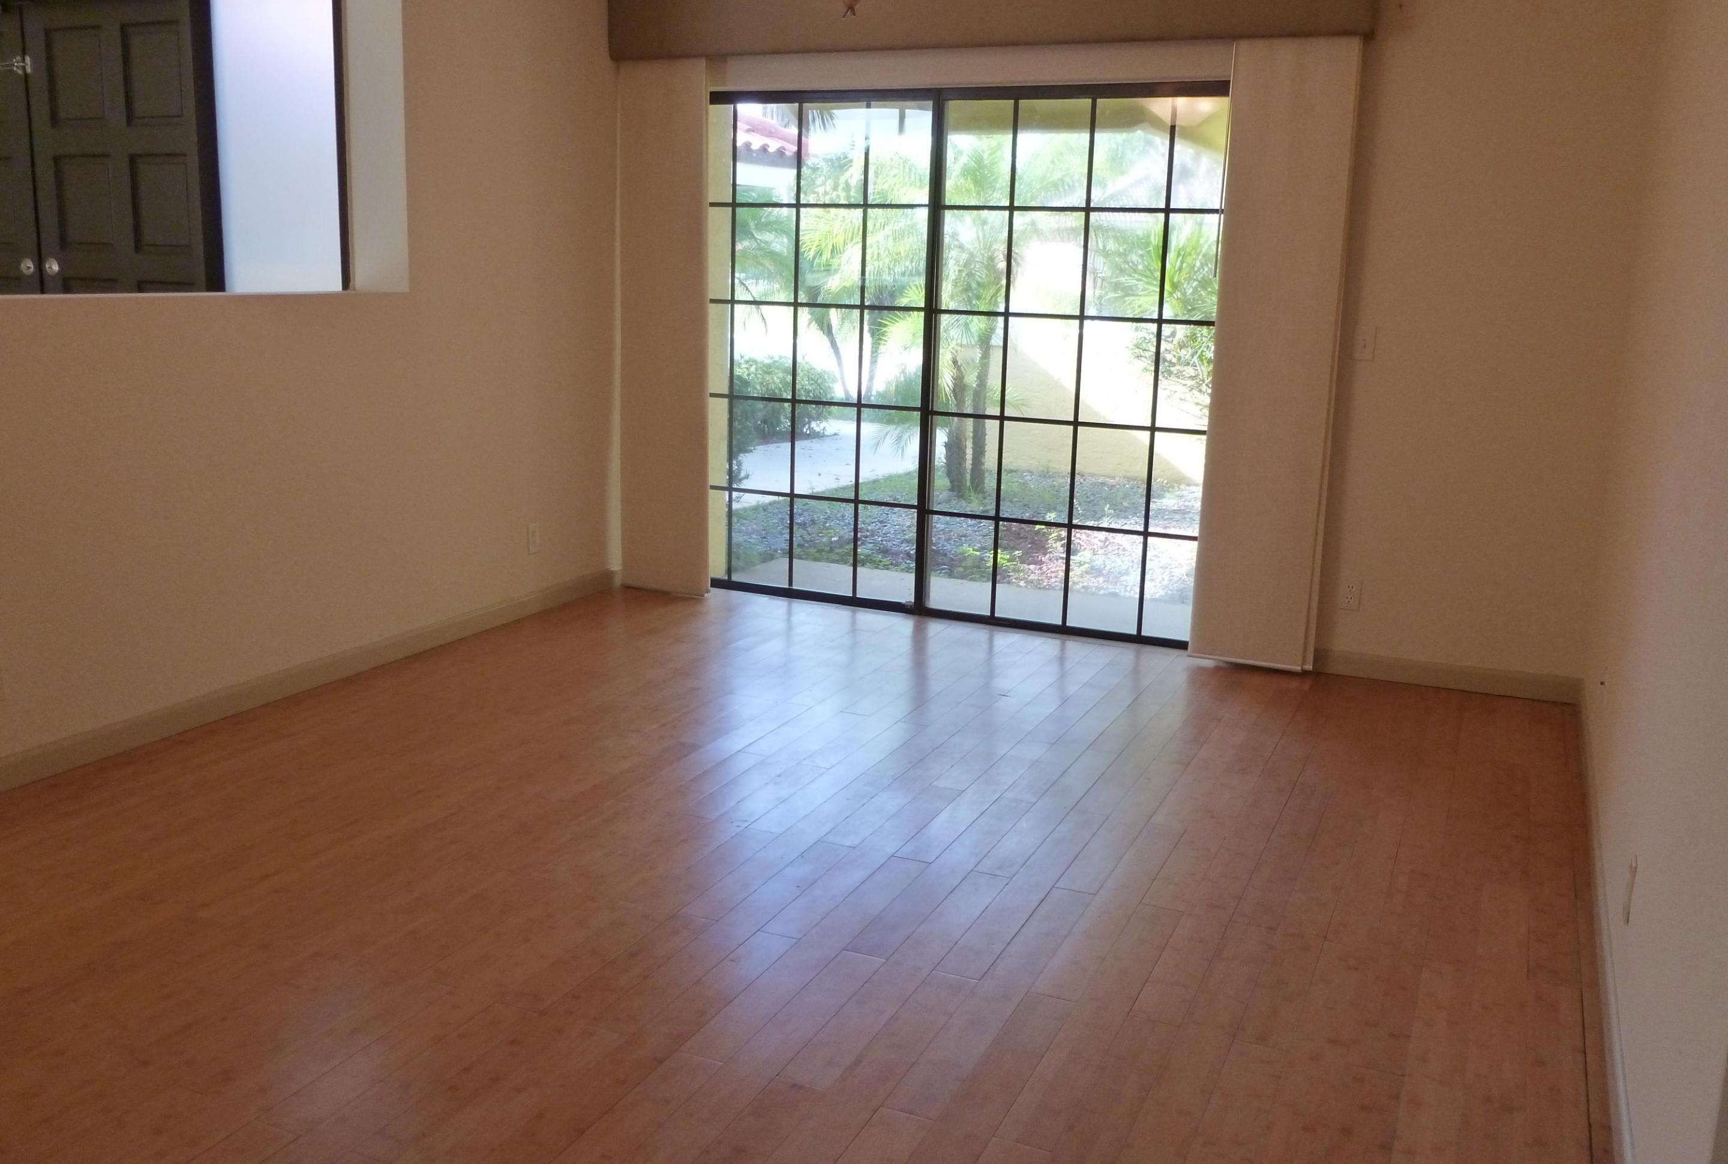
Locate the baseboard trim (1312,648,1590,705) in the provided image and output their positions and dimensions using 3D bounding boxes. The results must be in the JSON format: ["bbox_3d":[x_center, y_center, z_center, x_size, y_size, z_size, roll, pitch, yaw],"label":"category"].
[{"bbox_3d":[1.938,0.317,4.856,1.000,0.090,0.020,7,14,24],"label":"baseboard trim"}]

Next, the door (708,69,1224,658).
[{"bbox_3d":[0.269,-0.862,5.466,2.380,2.030,0.100,7,14,24],"label":"door"}]

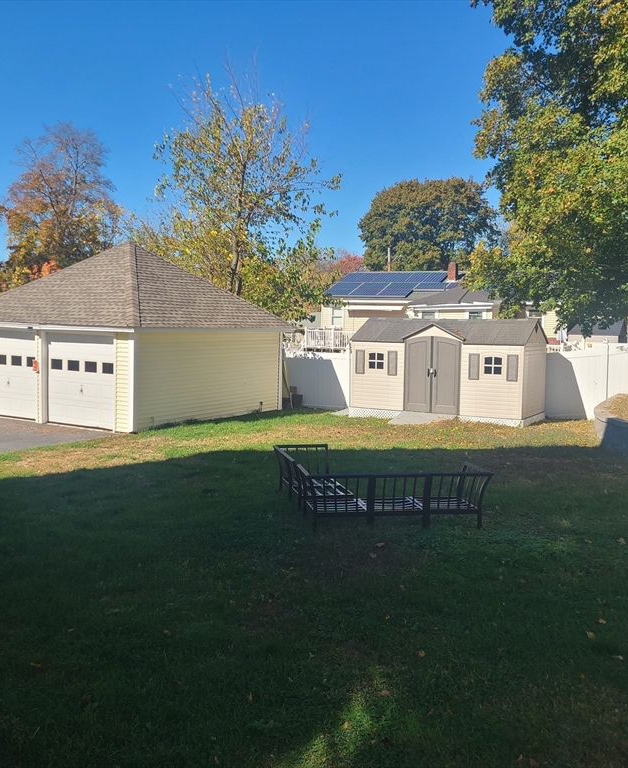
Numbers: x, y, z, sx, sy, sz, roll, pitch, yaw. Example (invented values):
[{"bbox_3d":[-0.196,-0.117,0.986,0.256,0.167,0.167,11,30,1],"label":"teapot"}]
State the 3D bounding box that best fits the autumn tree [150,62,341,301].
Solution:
[{"bbox_3d":[-2.522,-5.506,27.671,6.917,11.790,6.917,1,4,0],"label":"autumn tree"}]

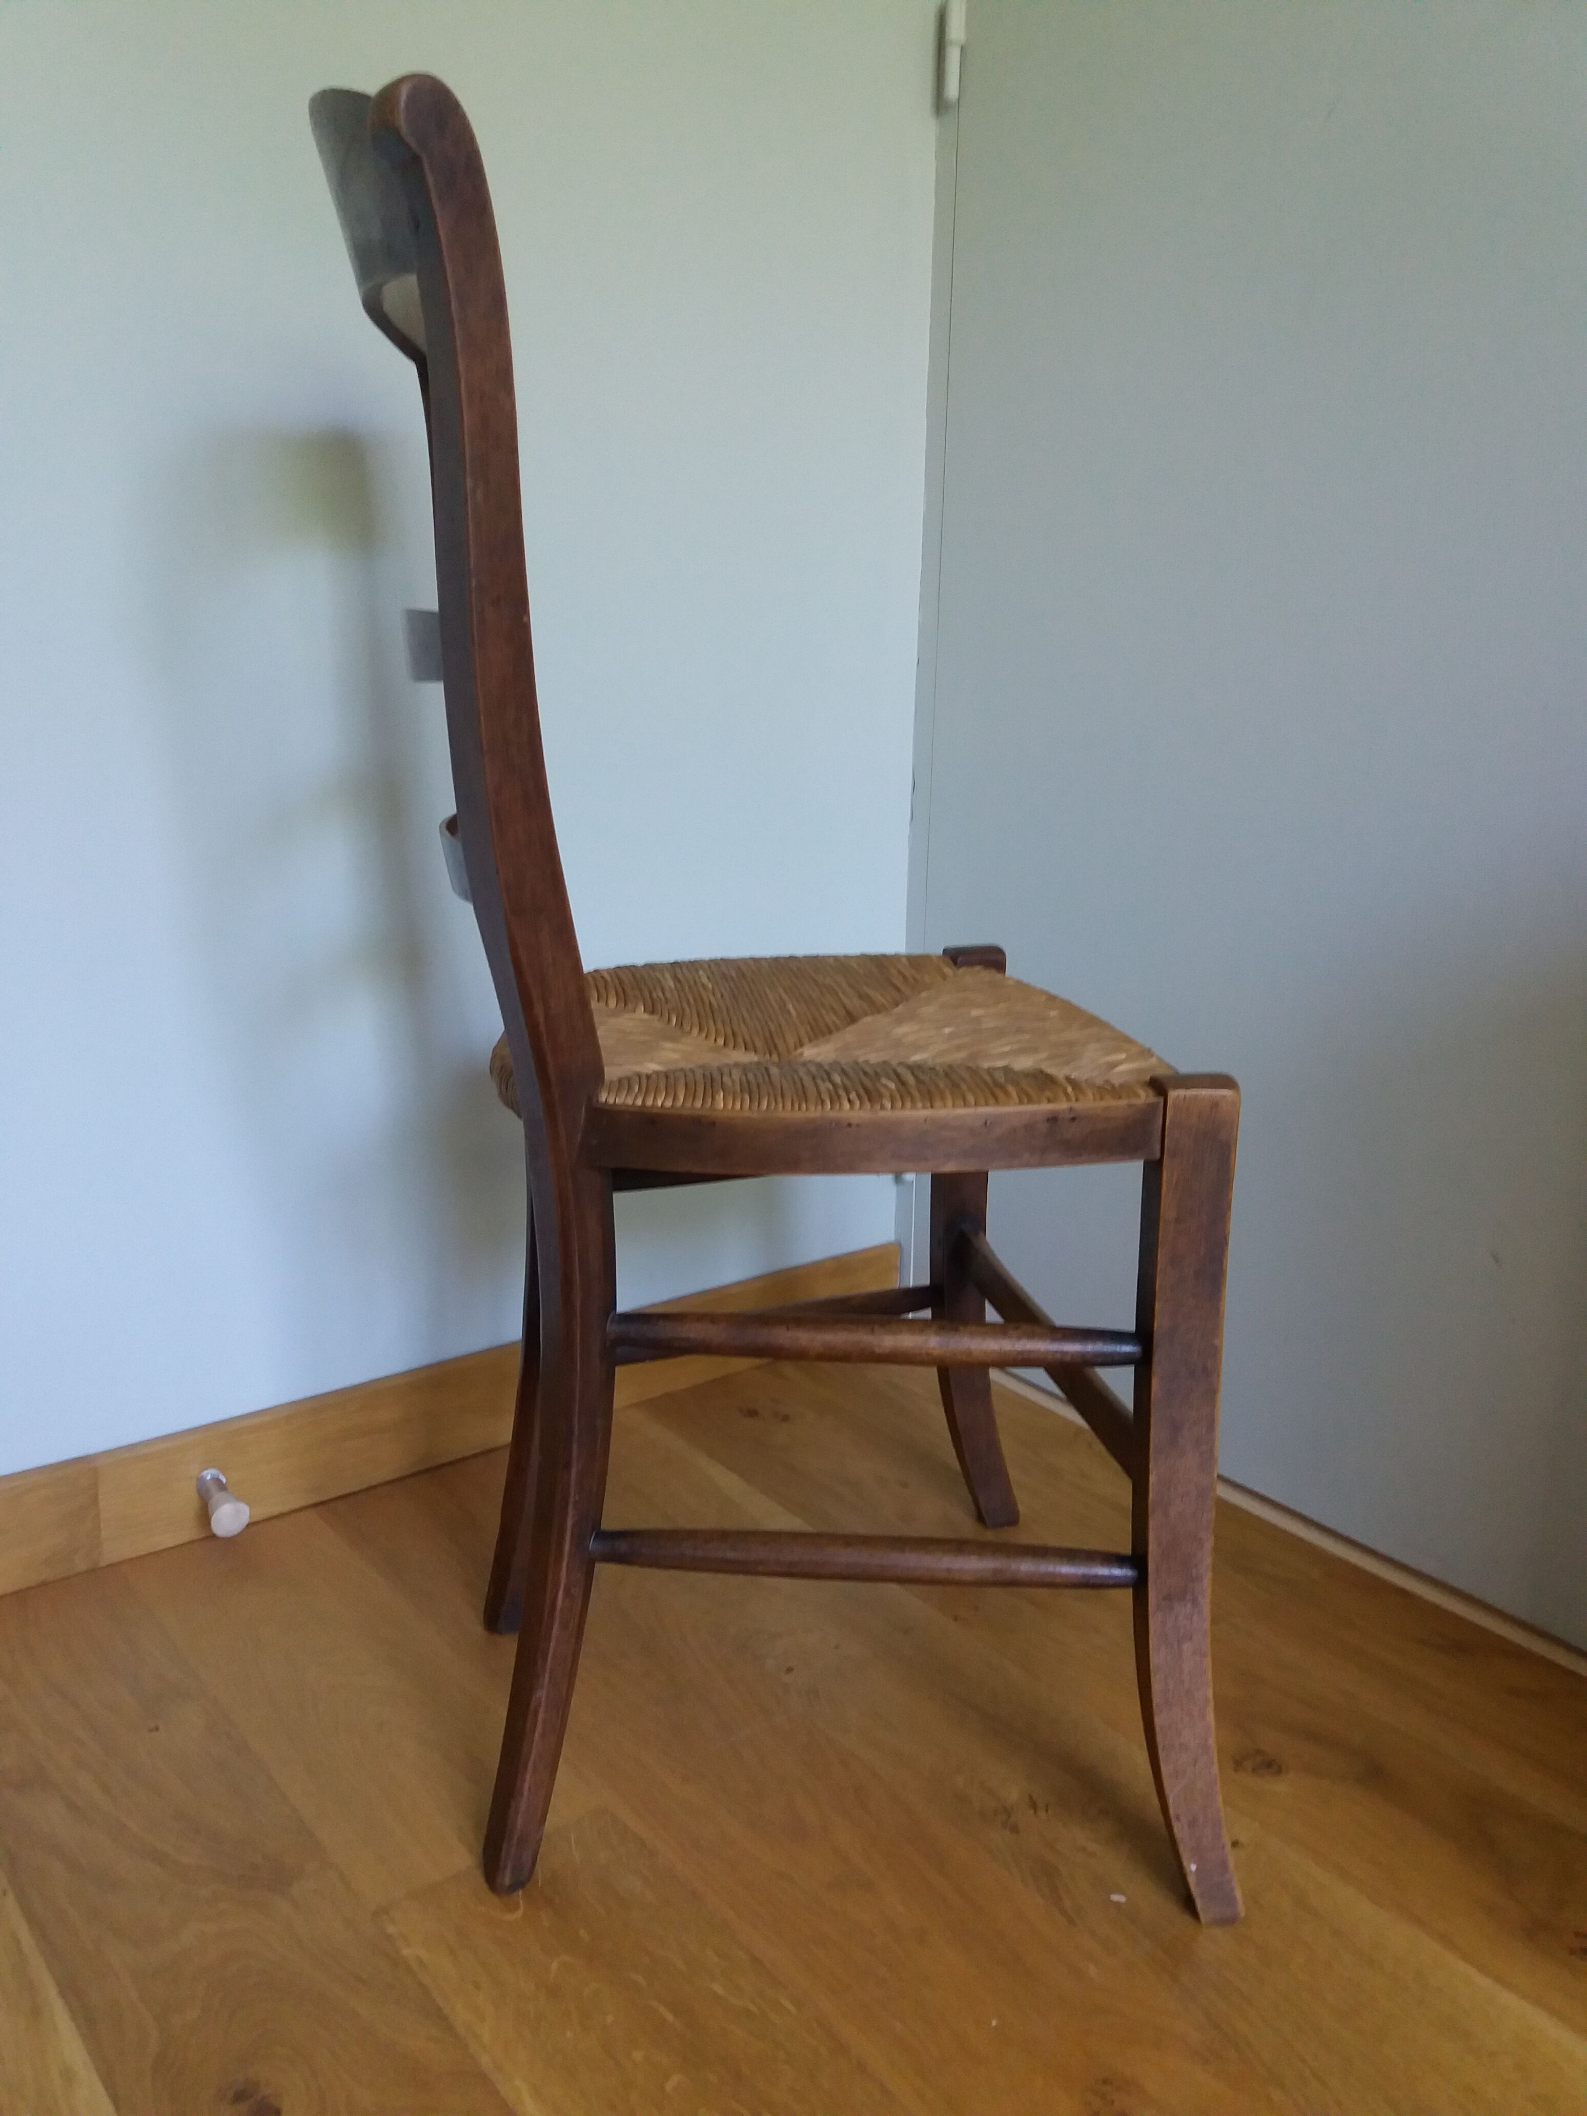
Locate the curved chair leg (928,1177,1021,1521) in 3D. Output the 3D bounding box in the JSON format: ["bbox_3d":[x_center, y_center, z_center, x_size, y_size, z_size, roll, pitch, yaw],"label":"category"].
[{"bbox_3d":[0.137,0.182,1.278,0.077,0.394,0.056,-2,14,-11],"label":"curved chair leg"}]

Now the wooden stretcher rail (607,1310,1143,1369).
[{"bbox_3d":[0.043,0.145,0.888,0.279,0.024,0.024,2,14,2],"label":"wooden stretcher rail"}]

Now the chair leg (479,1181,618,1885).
[{"bbox_3d":[-0.130,0.252,0.905,0.073,0.427,0.041,-2,14,-11],"label":"chair leg"}]

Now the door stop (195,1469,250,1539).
[{"bbox_3d":[-0.429,0.333,1.285,0.029,0.029,0.049,-9,24,-34],"label":"door stop"}]

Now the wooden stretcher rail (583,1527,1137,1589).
[{"bbox_3d":[0.039,0.268,0.917,0.295,0.022,0.022,2,14,2],"label":"wooden stretcher rail"}]

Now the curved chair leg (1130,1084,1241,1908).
[{"bbox_3d":[0.210,0.240,0.900,0.075,0.467,0.056,-2,14,-11],"label":"curved chair leg"}]

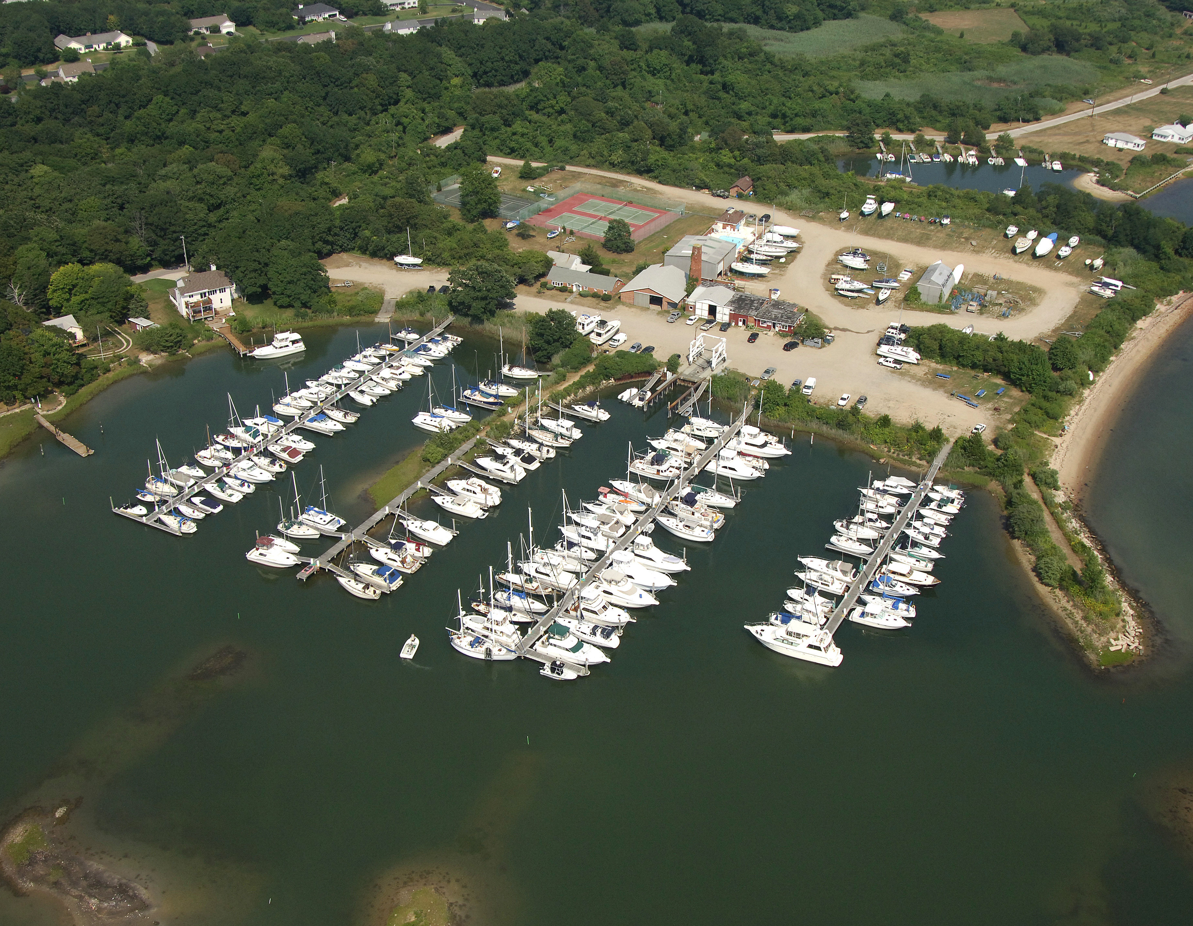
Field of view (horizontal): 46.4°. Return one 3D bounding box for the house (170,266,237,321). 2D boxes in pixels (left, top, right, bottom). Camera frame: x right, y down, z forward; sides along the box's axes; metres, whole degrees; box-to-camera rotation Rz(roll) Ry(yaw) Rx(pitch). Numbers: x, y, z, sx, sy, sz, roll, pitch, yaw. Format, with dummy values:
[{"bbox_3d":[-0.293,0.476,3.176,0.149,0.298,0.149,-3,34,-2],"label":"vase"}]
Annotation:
[{"bbox_3d":[-99.081,-43.077,348.636,13.000,9.000,11.500,-16,34,-27],"label":"house"}]

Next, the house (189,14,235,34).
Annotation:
[{"bbox_3d":[-166.210,-189.350,600.670,17.500,5.400,10.000,-15,33,-26],"label":"house"}]

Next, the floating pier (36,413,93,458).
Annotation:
[{"bbox_3d":[-113.770,-6.000,296.370,3.100,1.100,23.000,-26,39,-38],"label":"floating pier"}]

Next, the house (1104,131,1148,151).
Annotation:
[{"bbox_3d":[182.682,-111.970,481.344,13.000,4.100,6.600,21,35,31],"label":"house"}]

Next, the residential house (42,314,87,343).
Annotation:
[{"bbox_3d":[-127.424,-31.532,332.172,8.000,4.800,9.800,-20,36,-31],"label":"residential house"}]

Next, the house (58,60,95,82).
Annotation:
[{"bbox_3d":[-197.140,-148.750,528.570,11.600,5.800,8.400,-18,35,-29],"label":"house"}]

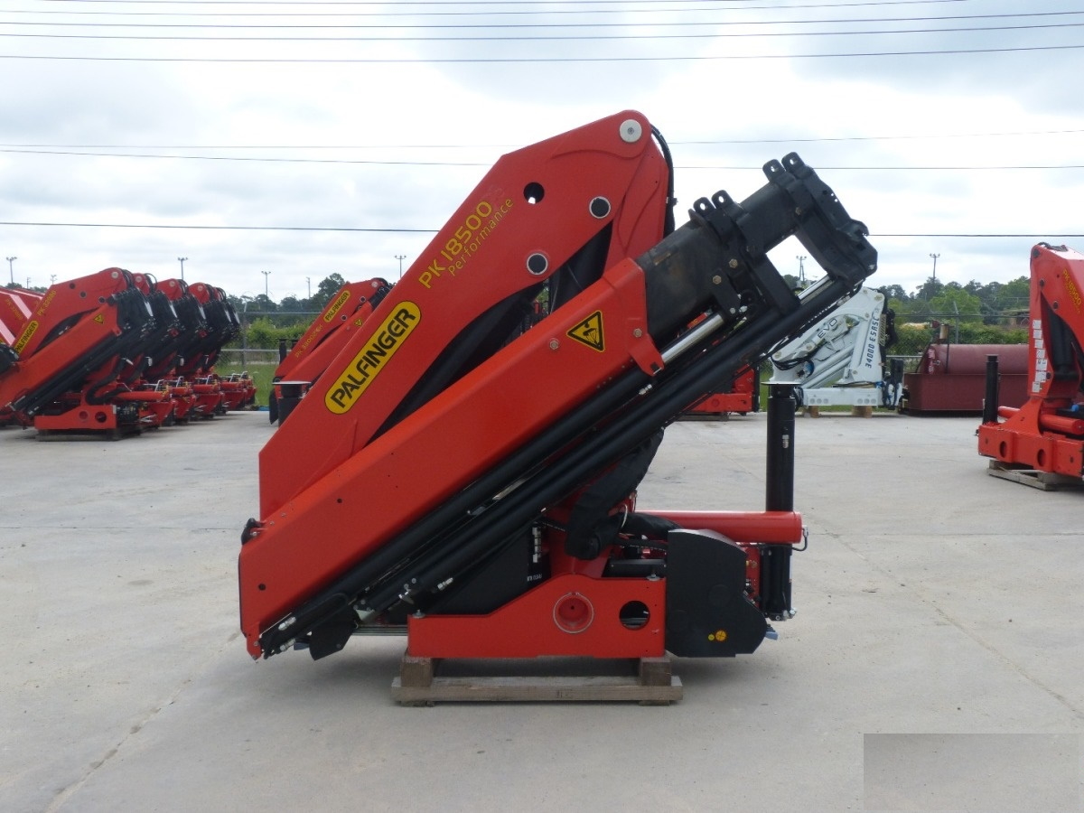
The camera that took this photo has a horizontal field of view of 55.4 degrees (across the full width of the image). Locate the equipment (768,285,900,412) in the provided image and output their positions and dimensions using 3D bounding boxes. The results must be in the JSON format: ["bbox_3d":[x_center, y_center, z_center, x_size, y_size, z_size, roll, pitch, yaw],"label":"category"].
[{"bbox_3d":[5.470,-1.115,19.319,2.500,2.220,1.050,0,4,0],"label":"equipment"}]

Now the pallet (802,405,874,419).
[{"bbox_3d":[5.510,0.064,19.296,1.150,0.210,0.800,0,4,0],"label":"pallet"}]

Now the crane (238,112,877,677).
[{"bbox_3d":[0.070,-0.152,4.500,2.550,2.240,0.950,0,4,0],"label":"crane"}]

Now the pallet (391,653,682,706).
[{"bbox_3d":[-0.020,1.052,4.559,1.140,0.185,0.880,0,4,0],"label":"pallet"}]

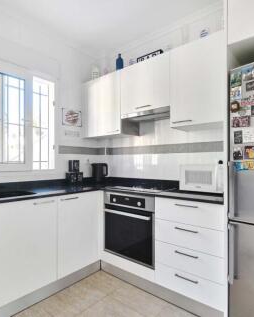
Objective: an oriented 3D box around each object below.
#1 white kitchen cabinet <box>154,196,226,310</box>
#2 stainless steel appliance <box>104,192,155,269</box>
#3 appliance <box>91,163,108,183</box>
[{"bbox_3d":[0.623,0.669,1.660,0.550,0.700,0.580,-1,-1,40],"label":"white kitchen cabinet"},{"bbox_3d":[0.172,0.627,2.028,0.595,0.595,0.570,-1,-1,40],"label":"stainless steel appliance"},{"bbox_3d":[-0.357,0.191,2.620,0.225,0.245,0.155,0,-1,-8],"label":"appliance"}]

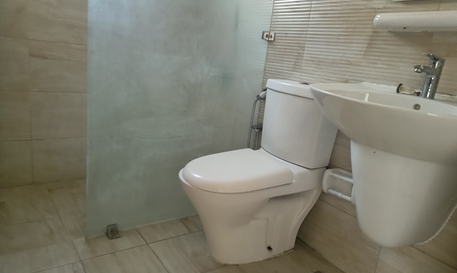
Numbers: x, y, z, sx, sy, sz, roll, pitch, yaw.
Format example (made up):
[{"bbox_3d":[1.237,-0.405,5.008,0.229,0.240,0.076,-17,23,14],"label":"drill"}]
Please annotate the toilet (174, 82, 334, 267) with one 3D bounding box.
[{"bbox_3d":[0.084,0.157,1.549,0.700,0.827,0.383,-3,17,-36],"label":"toilet"}]

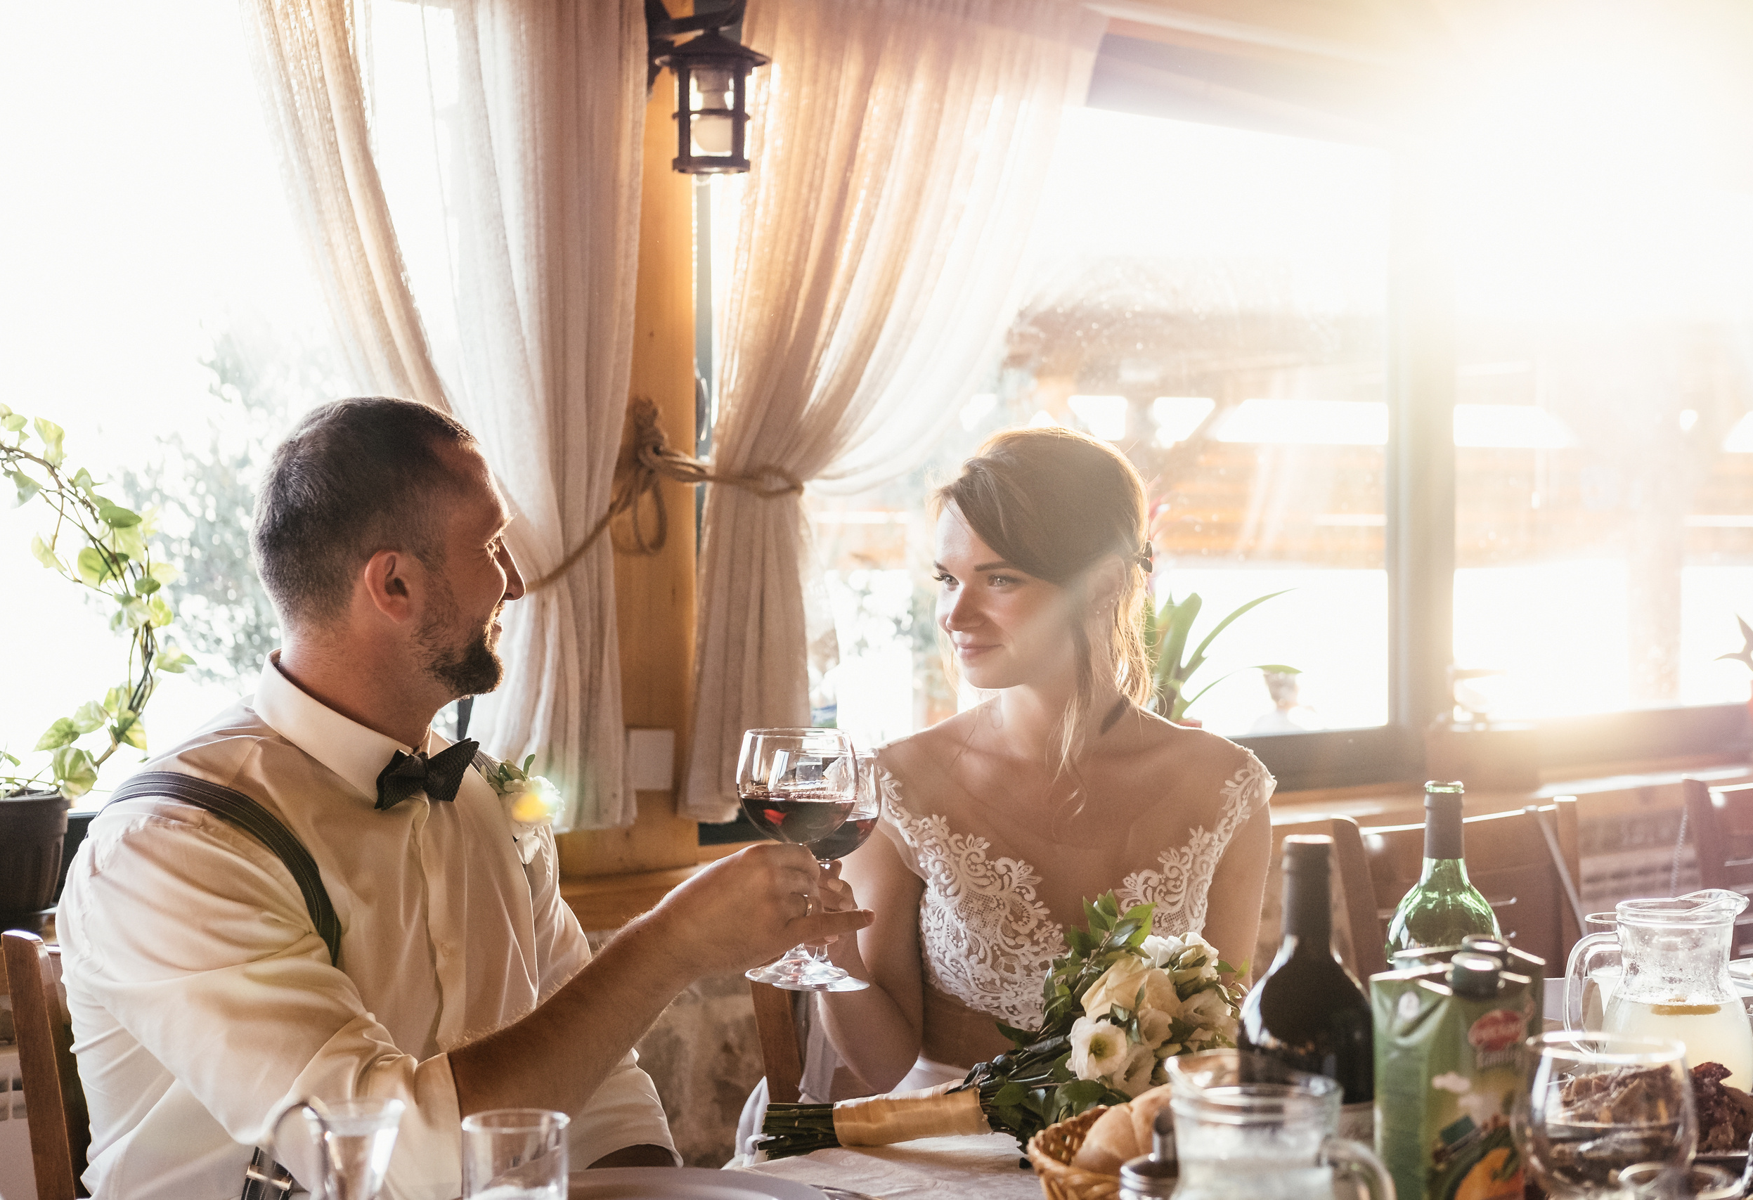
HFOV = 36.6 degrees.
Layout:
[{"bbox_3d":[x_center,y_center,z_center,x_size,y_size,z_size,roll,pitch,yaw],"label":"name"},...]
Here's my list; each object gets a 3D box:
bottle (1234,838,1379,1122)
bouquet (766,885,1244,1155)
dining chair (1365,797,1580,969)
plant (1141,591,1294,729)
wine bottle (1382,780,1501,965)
[{"bbox_3d":[0.249,0.287,1.534,0.078,0.303,0.078,0,1,0],"label":"bottle"},{"bbox_3d":[0.095,0.333,2.030,0.370,0.195,0.190,-8,-3,-6],"label":"bouquet"},{"bbox_3d":[0.820,0.696,2.818,0.430,0.920,0.500,-1,2,-40],"label":"dining chair"},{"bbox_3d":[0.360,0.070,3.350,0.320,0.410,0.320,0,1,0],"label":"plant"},{"bbox_3d":[0.413,0.285,1.929,0.086,0.305,0.086,0,1,0],"label":"wine bottle"}]

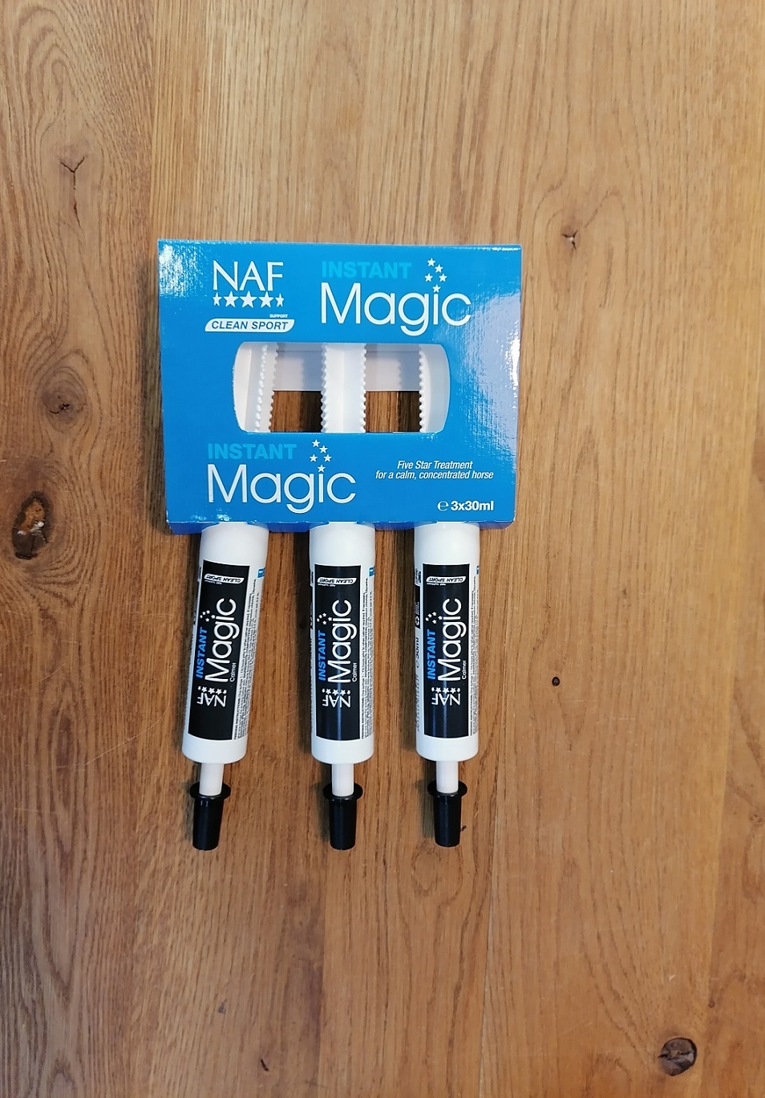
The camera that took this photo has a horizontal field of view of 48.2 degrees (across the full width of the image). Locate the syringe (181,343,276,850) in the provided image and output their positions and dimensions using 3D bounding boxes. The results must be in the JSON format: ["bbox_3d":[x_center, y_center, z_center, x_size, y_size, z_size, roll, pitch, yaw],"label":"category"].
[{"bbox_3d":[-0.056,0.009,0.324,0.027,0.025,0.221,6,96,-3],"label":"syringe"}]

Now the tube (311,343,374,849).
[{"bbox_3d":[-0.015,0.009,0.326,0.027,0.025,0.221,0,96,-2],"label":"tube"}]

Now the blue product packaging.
[{"bbox_3d":[-0.015,-0.059,0.320,0.127,0.028,0.101,0,97,-2],"label":"blue product packaging"}]

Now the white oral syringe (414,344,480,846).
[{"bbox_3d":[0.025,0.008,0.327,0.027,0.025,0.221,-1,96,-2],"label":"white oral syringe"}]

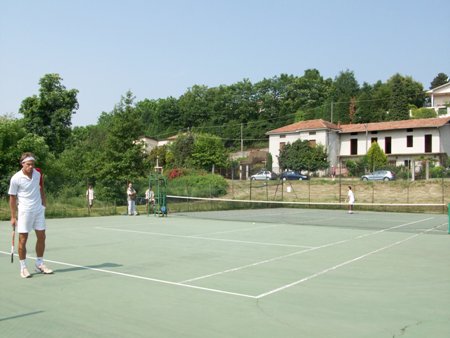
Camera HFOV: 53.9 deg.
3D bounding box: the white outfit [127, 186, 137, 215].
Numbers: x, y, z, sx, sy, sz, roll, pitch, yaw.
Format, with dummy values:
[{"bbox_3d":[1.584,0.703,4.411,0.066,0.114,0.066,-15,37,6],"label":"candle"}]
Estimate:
[{"bbox_3d":[-4.869,1.674,23.200,0.380,1.450,0.520,-1,-3,37],"label":"white outfit"}]

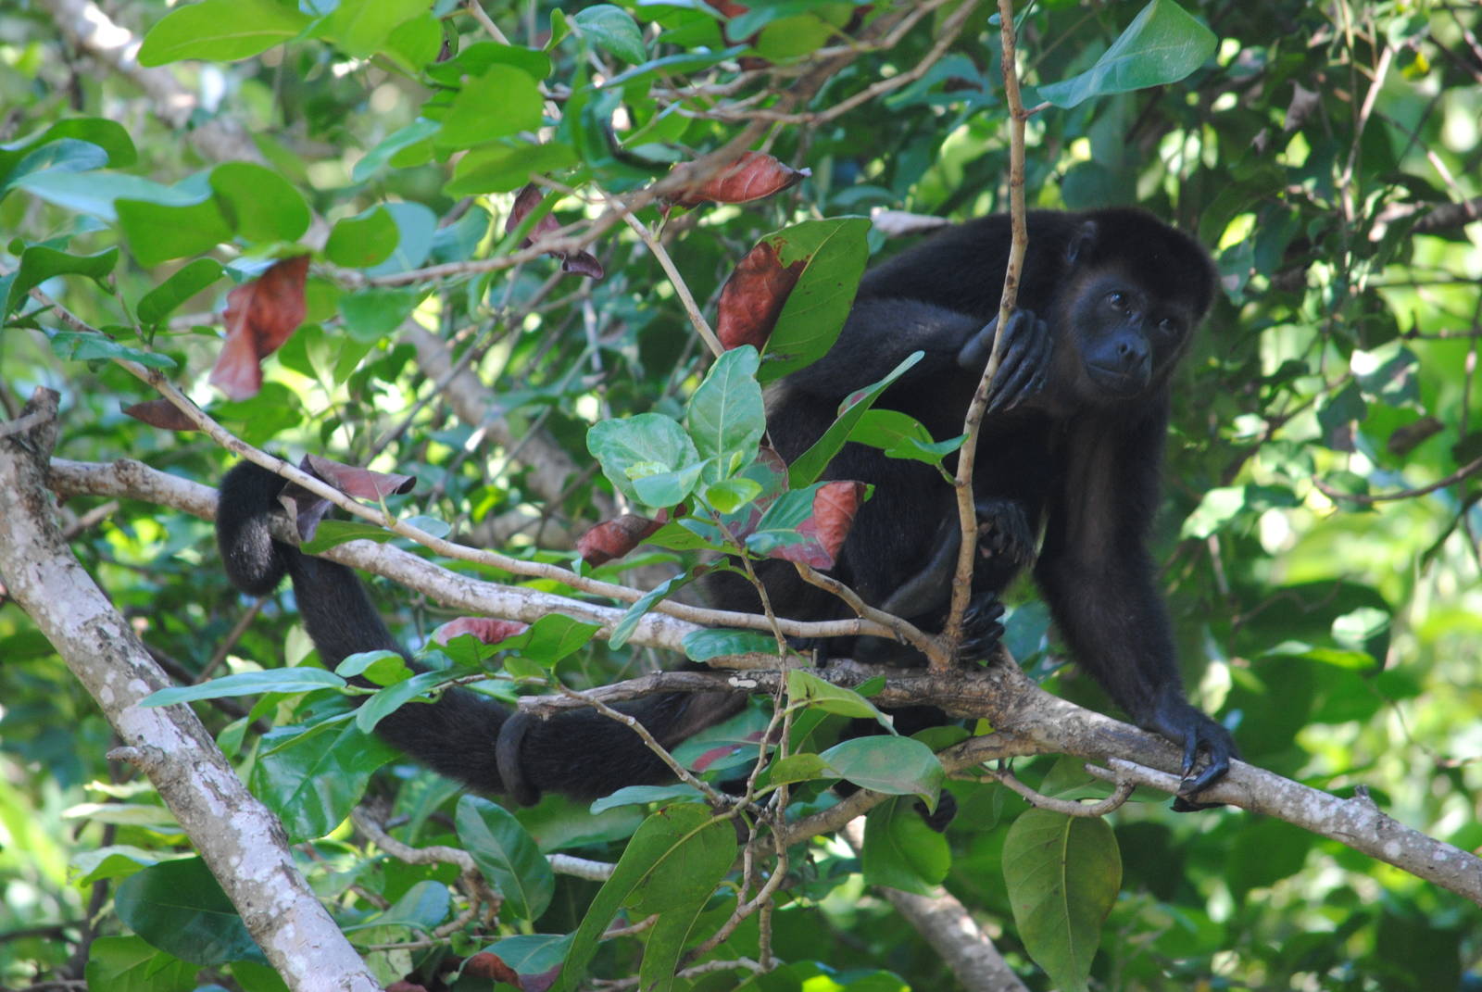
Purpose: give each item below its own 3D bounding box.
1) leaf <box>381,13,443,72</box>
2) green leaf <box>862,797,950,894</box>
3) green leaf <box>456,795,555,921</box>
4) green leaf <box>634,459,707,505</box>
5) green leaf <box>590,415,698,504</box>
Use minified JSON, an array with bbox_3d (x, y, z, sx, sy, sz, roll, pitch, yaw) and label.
[{"bbox_3d":[-0.208,-0.287,9.400,0.038,0.042,0.012,13,21,8],"label":"leaf"},{"bbox_3d":[0.112,0.238,10.100,0.052,0.066,0.018,-11,-6,-8],"label":"green leaf"},{"bbox_3d":[-0.183,0.280,11.500,0.060,0.110,0.020,-29,-6,-18],"label":"green leaf"},{"bbox_3d":[-0.047,-0.008,9.700,0.055,0.014,0.040,-11,37,-34],"label":"green leaf"},{"bbox_3d":[-0.074,-0.028,11.350,0.085,0.070,0.035,0,-10,0],"label":"green leaf"}]

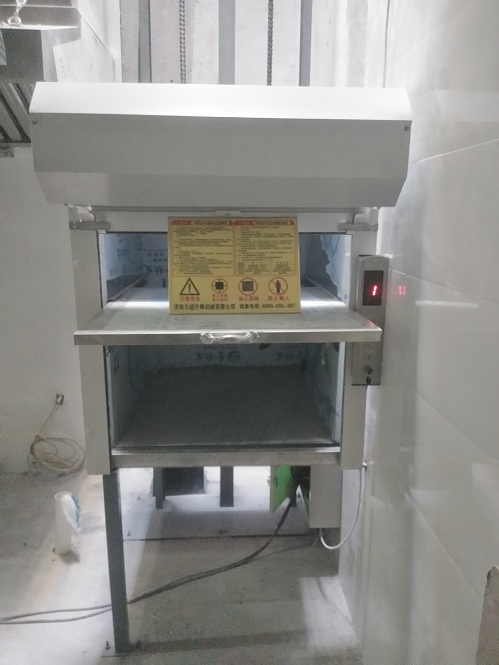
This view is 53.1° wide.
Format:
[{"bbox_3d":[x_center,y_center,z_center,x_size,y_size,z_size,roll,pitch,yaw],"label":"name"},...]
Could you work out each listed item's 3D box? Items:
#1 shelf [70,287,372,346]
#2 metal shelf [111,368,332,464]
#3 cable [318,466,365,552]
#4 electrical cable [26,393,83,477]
[{"bbox_3d":[-0.070,-0.084,1.761,0.807,0.037,0.870,0,13,-2],"label":"shelf"},{"bbox_3d":[-0.090,0.330,2.228,0.791,0.070,0.988,0,13,-2],"label":"metal shelf"},{"bbox_3d":[0.348,0.671,1.896,0.165,0.336,0.121,0,13,-2],"label":"cable"},{"bbox_3d":[-1.208,0.650,3.146,0.335,0.522,0.113,0,13,-2],"label":"electrical cable"}]

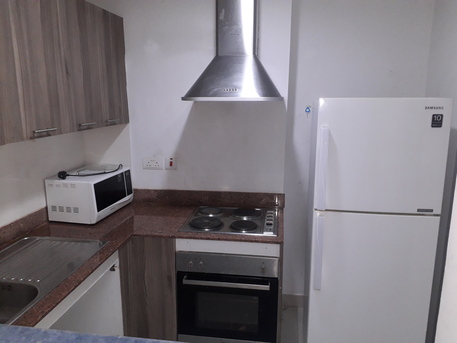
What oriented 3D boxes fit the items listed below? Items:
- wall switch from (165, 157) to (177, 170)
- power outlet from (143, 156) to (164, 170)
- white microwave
[{"bbox_3d":[-0.419,-0.058,2.626,0.088,0.089,0.012,1,12,8],"label":"wall switch"},{"bbox_3d":[-0.557,-0.061,2.644,0.149,0.089,0.012,1,12,8],"label":"power outlet"},{"bbox_3d":[-0.935,0.151,2.460,0.347,0.270,0.470,2,12,12],"label":"white microwave"}]

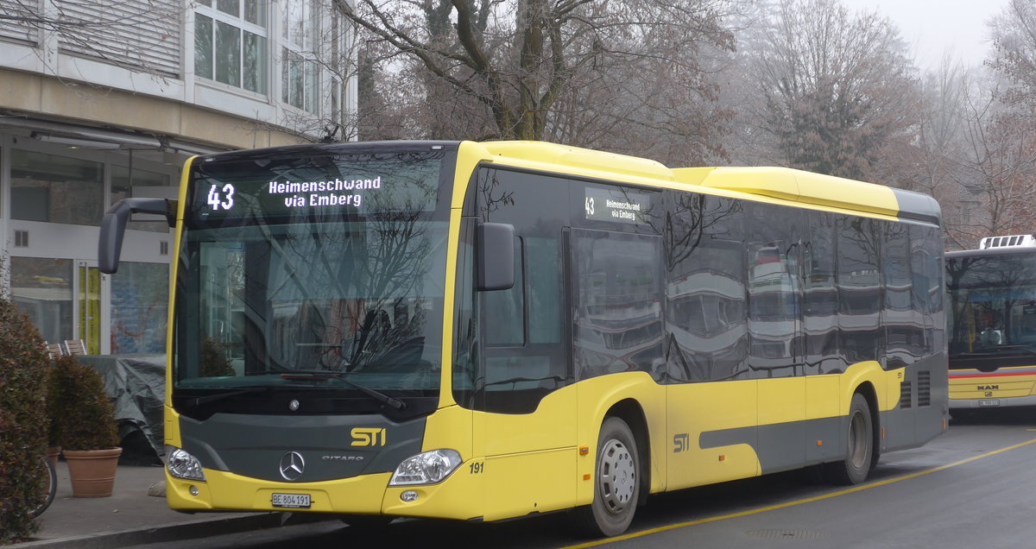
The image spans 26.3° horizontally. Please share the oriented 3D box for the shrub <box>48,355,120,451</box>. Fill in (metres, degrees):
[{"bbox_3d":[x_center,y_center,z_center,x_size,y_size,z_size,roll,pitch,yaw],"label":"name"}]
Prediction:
[{"bbox_3d":[-3.912,1.161,20.050,0.610,0.860,0.600,0,-2,0],"label":"shrub"}]

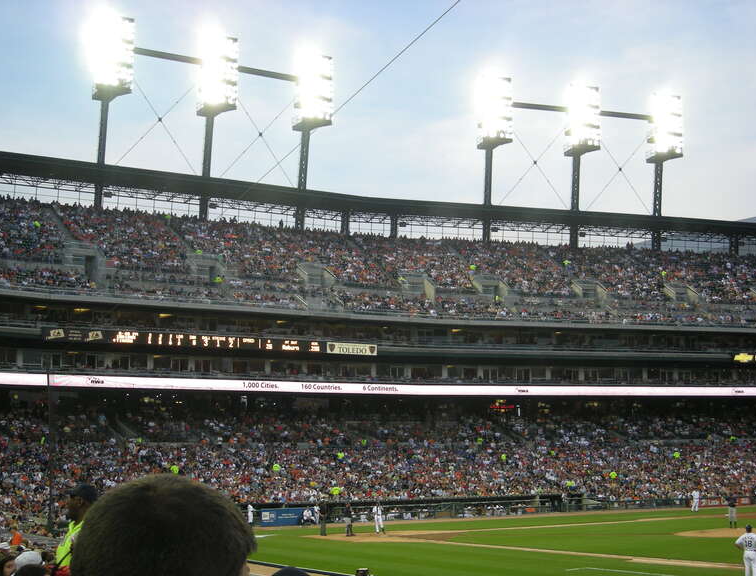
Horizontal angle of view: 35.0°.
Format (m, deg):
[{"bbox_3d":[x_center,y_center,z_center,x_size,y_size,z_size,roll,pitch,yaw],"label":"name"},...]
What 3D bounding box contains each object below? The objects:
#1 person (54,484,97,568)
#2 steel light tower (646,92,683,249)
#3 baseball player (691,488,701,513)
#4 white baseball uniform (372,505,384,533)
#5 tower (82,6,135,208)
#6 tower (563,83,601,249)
[{"bbox_3d":[-2.058,2.265,8.376,0.380,1.780,0.540,3,-9,-26],"label":"person"},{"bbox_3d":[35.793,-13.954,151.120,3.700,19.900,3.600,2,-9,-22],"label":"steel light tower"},{"bbox_3d":[22.525,15.097,85.000,0.620,1.760,0.450,-9,-11,44],"label":"baseball player"},{"bbox_3d":[0.027,12.524,65.100,0.620,1.500,0.450,-3,-8,11],"label":"white baseball uniform"},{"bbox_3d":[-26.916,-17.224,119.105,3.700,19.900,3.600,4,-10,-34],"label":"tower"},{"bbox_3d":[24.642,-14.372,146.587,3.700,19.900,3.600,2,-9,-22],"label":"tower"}]

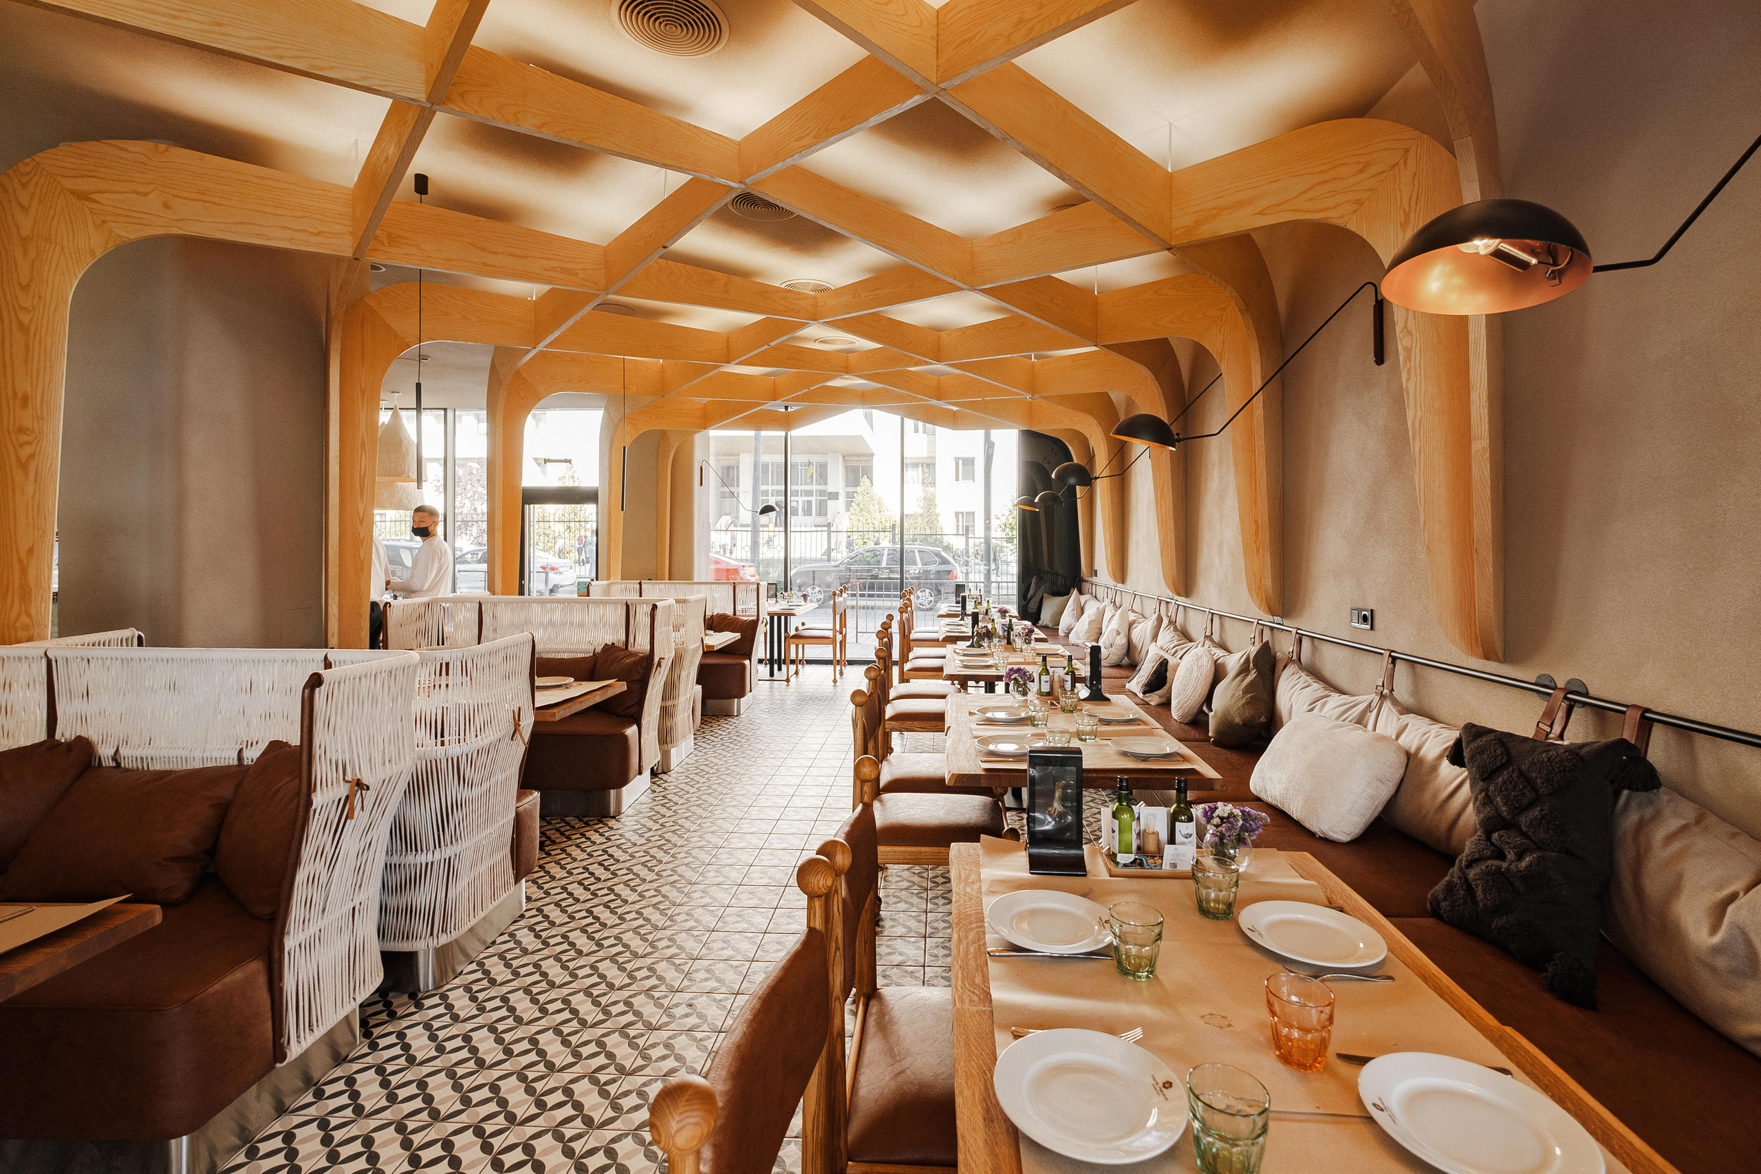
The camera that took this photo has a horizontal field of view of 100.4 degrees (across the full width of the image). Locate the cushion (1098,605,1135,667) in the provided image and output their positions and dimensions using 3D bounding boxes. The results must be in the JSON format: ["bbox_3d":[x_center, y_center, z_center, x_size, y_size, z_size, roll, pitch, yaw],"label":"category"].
[{"bbox_3d":[1.839,0.383,5.738,0.150,0.440,0.430,17,2,-6],"label":"cushion"}]

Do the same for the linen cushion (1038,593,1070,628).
[{"bbox_3d":[1.952,0.259,8.255,0.420,0.410,0.140,2,-8,25],"label":"linen cushion"}]

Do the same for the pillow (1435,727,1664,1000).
[{"bbox_3d":[1.558,0.611,1.724,0.172,0.485,0.434,13,-2,-20],"label":"pillow"}]

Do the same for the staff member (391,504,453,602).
[{"bbox_3d":[-3.404,0.291,5.479,0.424,1.757,0.485,-2,3,-22],"label":"staff member"}]

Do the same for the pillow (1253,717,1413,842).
[{"bbox_3d":[1.526,0.637,2.523,0.140,0.350,0.480,30,4,0],"label":"pillow"}]

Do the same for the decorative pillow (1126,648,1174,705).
[{"bbox_3d":[1.676,0.514,4.503,0.140,0.370,0.450,30,4,0],"label":"decorative pillow"}]

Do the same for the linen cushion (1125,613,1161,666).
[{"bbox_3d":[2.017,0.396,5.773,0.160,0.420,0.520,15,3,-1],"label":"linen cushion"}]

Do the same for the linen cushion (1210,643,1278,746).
[{"bbox_3d":[1.792,0.537,3.561,0.162,0.465,0.394,17,0,-11],"label":"linen cushion"}]

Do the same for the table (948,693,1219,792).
[{"bbox_3d":[0.651,0.892,2.798,0.790,0.730,1.200,0,3,5],"label":"table"}]

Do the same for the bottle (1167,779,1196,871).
[{"bbox_3d":[0.648,0.511,1.577,0.052,0.185,0.052,0,3,5],"label":"bottle"}]

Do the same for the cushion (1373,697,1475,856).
[{"bbox_3d":[1.825,0.619,2.314,0.192,0.455,0.737,6,4,4],"label":"cushion"}]

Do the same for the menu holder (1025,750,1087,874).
[{"bbox_3d":[0.380,0.478,1.597,0.120,0.245,0.110,0,3,5],"label":"menu holder"}]

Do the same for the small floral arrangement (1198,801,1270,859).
[{"bbox_3d":[0.750,0.538,1.577,0.140,0.130,0.120,0,3,5],"label":"small floral arrangement"}]

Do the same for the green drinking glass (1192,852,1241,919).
[{"bbox_3d":[0.626,0.565,1.369,0.086,0.092,0.086,0,3,5],"label":"green drinking glass"}]

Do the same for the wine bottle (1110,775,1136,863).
[{"bbox_3d":[0.528,0.500,1.592,0.052,0.182,0.052,0,3,5],"label":"wine bottle"}]

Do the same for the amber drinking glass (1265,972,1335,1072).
[{"bbox_3d":[0.560,0.587,0.976,0.086,0.092,0.086,0,3,5],"label":"amber drinking glass"}]

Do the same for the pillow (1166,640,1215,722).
[{"bbox_3d":[1.752,0.536,4.072,0.141,0.434,0.404,17,3,-1],"label":"pillow"}]

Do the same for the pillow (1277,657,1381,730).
[{"bbox_3d":[1.885,0.579,3.057,0.192,0.455,0.737,6,4,4],"label":"pillow"}]

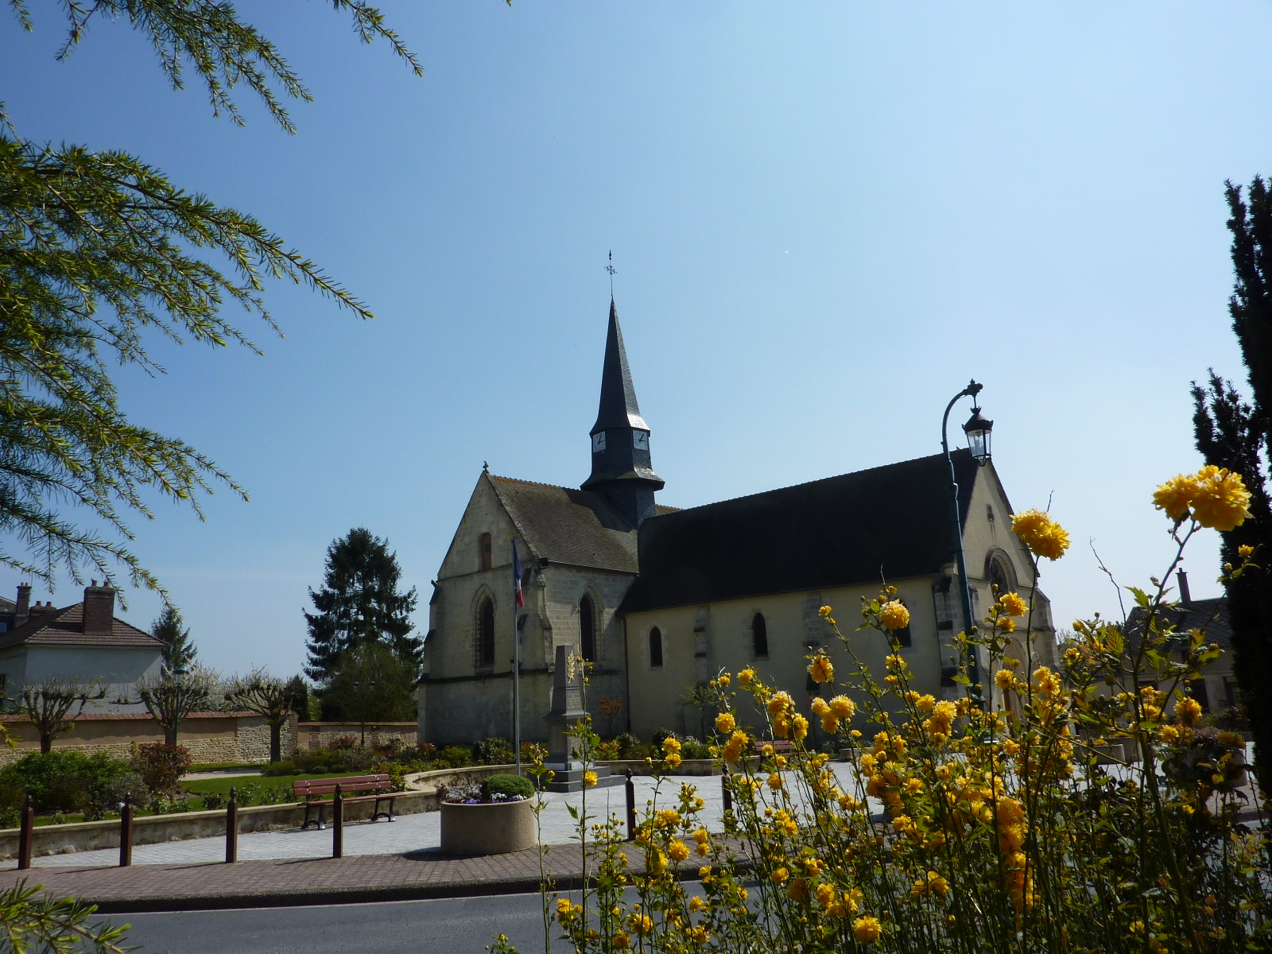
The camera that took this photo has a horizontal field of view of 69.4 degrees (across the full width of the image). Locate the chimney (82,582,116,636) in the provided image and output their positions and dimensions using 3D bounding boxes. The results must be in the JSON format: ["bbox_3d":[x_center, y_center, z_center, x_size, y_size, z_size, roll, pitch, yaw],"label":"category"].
[{"bbox_3d":[-25.105,6.137,43.023,1.350,2.360,0.650,9,-17,-41],"label":"chimney"}]

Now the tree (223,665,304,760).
[{"bbox_3d":[-13.030,8.357,32.244,2.663,3.364,2.663,3,-15,-21],"label":"tree"}]

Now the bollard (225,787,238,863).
[{"bbox_3d":[-5.873,5.061,13.371,0.128,1.032,0.128,-2,-13,-5],"label":"bollard"}]

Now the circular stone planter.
[{"bbox_3d":[-2.191,5.178,13.714,1.386,0.671,1.386,0,-14,-9],"label":"circular stone planter"}]

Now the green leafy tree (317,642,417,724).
[{"bbox_3d":[-15.267,12.325,52.191,5.663,5.889,5.663,2,-14,-16],"label":"green leafy tree"}]

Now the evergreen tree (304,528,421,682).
[{"bbox_3d":[-17.489,9.962,59.497,7.500,13.492,7.500,-3,-13,0],"label":"evergreen tree"}]

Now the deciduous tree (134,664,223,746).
[{"bbox_3d":[-15.018,7.877,30.113,2.617,3.414,2.617,5,-15,-25],"label":"deciduous tree"}]

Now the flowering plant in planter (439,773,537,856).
[{"bbox_3d":[-2.222,4.992,13.741,1.500,1.020,1.500,-3,-13,0],"label":"flowering plant in planter"}]

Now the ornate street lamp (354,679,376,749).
[{"bbox_3d":[-13.150,11.553,44.702,1.050,3.310,0.320,-2,-13,-5],"label":"ornate street lamp"}]

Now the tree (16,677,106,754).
[{"bbox_3d":[-17.216,7.511,27.441,2.291,2.999,2.291,6,-16,-31],"label":"tree"}]

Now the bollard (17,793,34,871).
[{"bbox_3d":[-8.848,5.166,13.382,0.128,1.047,0.128,-2,-13,-5],"label":"bollard"}]

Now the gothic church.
[{"bbox_3d":[3.010,0.419,41.639,26.781,22.120,16.590,-15,-17,41],"label":"gothic church"}]

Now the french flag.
[{"bbox_3d":[-3.105,2.603,24.381,0.280,1.773,0.200,-3,-13,0],"label":"french flag"}]

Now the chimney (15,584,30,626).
[{"bbox_3d":[-35.404,7.424,53.043,0.714,2.525,0.643,5,-15,-27],"label":"chimney"}]

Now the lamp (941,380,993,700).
[{"bbox_3d":[5.387,1.852,14.202,0.500,6.859,1.280,2,-14,-16],"label":"lamp"}]

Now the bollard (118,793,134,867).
[{"bbox_3d":[-7.308,5.067,13.203,0.120,0.999,0.120,0,-14,-6],"label":"bollard"}]

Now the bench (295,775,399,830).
[{"bbox_3d":[-5.135,5.932,16.666,1.912,0.805,0.641,11,-19,-43],"label":"bench"}]

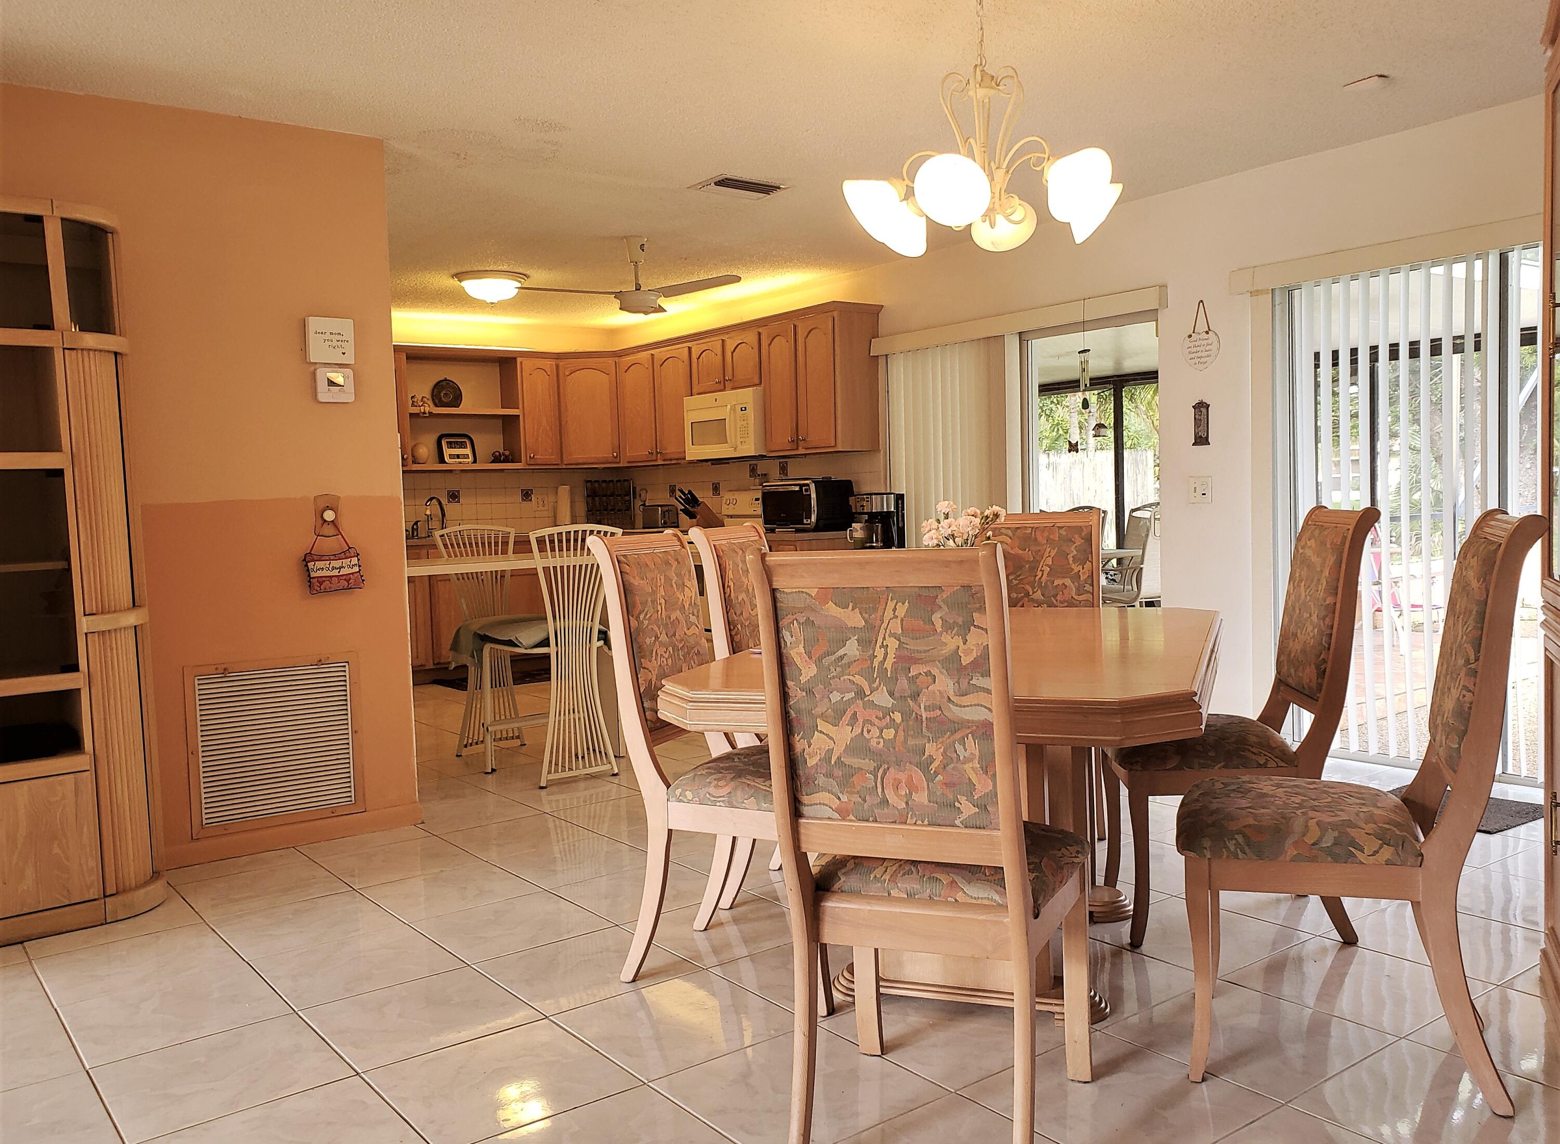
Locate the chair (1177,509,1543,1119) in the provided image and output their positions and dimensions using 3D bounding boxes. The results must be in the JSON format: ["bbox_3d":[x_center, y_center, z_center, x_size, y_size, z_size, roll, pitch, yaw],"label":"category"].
[{"bbox_3d":[1.113,0.421,2.297,0.607,1.070,0.475,0,4,24],"label":"chair"}]

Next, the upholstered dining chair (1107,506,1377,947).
[{"bbox_3d":[1.165,0.372,3.038,0.607,1.070,0.475,-1,4,8],"label":"upholstered dining chair"}]

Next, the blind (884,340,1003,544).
[{"bbox_3d":[0.882,-0.278,6.177,0.070,1.930,0.810,-5,5,-41],"label":"blind"}]

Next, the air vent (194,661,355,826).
[{"bbox_3d":[-1.704,0.580,3.985,0.495,0.505,0.025,-5,5,-37],"label":"air vent"}]

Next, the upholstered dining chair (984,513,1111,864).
[{"bbox_3d":[0.770,0.352,3.568,0.470,1.045,0.600,-1,3,18],"label":"upholstered dining chair"}]

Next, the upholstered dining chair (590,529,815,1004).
[{"bbox_3d":[-0.084,0.429,2.829,0.607,1.070,0.475,0,4,23],"label":"upholstered dining chair"}]

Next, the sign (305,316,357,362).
[{"bbox_3d":[-1.547,-0.798,4.030,0.150,0.152,0.038,-4,4,-38],"label":"sign"}]

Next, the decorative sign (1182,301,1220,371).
[{"bbox_3d":[1.834,-1.031,5.110,0.020,0.295,0.185,-4,4,-38],"label":"decorative sign"}]

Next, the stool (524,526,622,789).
[{"bbox_3d":[-0.958,0.324,4.964,0.450,1.050,0.480,-4,4,-38],"label":"stool"}]

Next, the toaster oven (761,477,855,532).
[{"bbox_3d":[0.165,-0.370,6.718,0.340,0.285,0.460,-5,5,-41],"label":"toaster oven"}]

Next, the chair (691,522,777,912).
[{"bbox_3d":[0.114,0.389,3.280,0.600,1.045,0.470,-1,3,22],"label":"chair"}]

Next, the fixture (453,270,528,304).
[{"bbox_3d":[-1.615,-1.585,6.577,0.420,0.159,0.420,-5,5,-37],"label":"fixture"}]

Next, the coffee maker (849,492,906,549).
[{"bbox_3d":[0.528,-0.271,6.350,0.250,0.320,0.190,-4,4,-38],"label":"coffee maker"}]

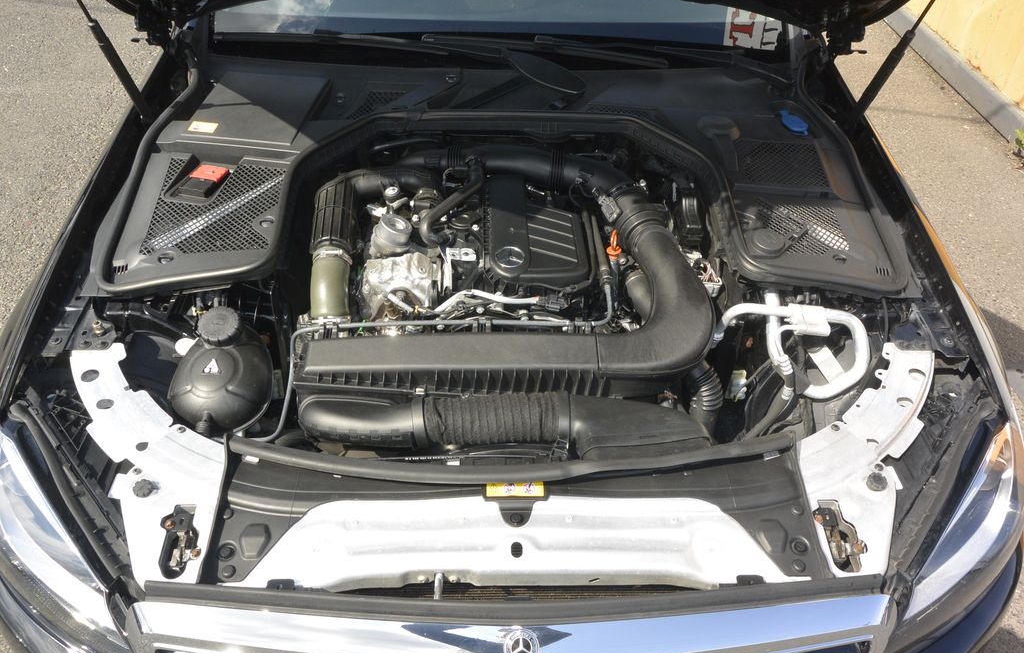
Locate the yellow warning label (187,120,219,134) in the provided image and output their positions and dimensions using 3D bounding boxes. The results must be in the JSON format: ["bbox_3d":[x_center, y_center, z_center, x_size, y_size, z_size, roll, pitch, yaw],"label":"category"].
[{"bbox_3d":[-0.579,-0.374,1.443,0.049,0.002,0.031,6,49,3],"label":"yellow warning label"}]

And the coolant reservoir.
[{"bbox_3d":[-0.472,0.074,1.244,0.168,0.205,0.170,0,41,-2],"label":"coolant reservoir"}]

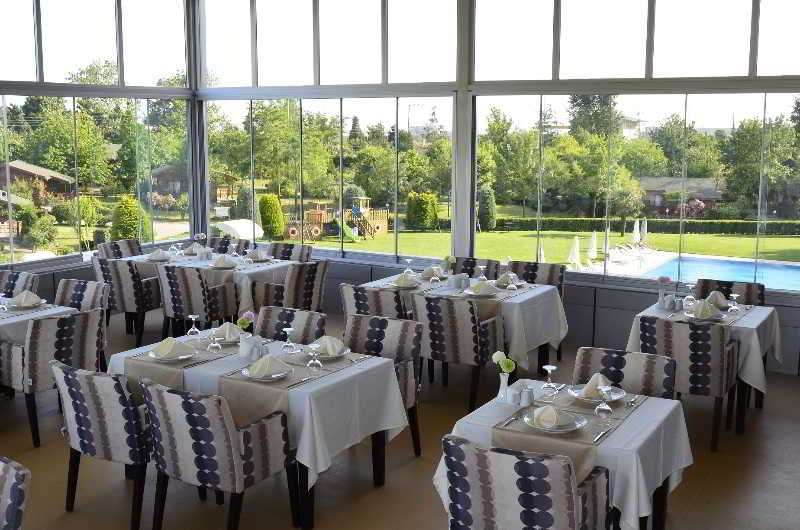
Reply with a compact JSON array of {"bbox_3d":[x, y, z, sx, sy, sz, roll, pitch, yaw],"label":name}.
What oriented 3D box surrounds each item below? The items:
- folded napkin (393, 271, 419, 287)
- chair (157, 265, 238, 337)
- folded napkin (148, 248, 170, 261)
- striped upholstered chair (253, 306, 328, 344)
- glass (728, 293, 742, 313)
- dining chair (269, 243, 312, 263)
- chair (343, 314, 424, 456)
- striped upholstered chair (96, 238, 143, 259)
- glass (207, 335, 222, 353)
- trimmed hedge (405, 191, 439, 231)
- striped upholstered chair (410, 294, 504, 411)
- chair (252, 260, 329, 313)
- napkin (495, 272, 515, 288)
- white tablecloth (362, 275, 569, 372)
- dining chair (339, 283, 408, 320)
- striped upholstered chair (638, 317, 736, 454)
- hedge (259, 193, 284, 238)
[{"bbox_3d":[0.046,0.114,7.177,0.200,0.100,0.160,5,10,30],"label":"folded napkin"},{"bbox_3d":[-1.859,0.382,8.163,0.560,0.840,0.600,5,10,30],"label":"chair"},{"bbox_3d":[-2.385,-0.113,8.572,0.200,0.100,0.160,5,10,30],"label":"folded napkin"},{"bbox_3d":[-0.855,0.774,5.559,0.550,0.870,0.610,5,10,30],"label":"striped upholstered chair"},{"bbox_3d":[2.391,0.289,6.148,0.080,0.160,0.080,6,11,31],"label":"glass"},{"bbox_3d":[-1.271,0.254,8.885,0.570,0.860,0.570,6,11,31],"label":"dining chair"},{"bbox_3d":[-0.223,0.811,5.324,0.550,0.870,0.610,5,10,30],"label":"chair"},{"bbox_3d":[-2.730,0.198,9.064,0.610,0.870,0.550,5,10,30],"label":"striped upholstered chair"},{"bbox_3d":[-1.104,0.440,5.150,0.082,0.145,0.082,5,10,30],"label":"glass"},{"bbox_3d":[1.616,-4.058,65.000,2.500,3.000,2.400,0,9,0],"label":"trimmed hedge"},{"bbox_3d":[0.458,0.606,6.675,0.550,0.840,0.600,5,10,30],"label":"striped upholstered chair"},{"bbox_3d":[-1.068,0.374,8.151,0.570,0.860,0.570,6,11,31],"label":"chair"},{"bbox_3d":[0.883,0.117,7.158,0.200,0.100,0.160,5,10,30],"label":"napkin"},{"bbox_3d":[0.487,0.434,7.339,1.580,0.530,0.920,6,11,31],"label":"white tablecloth"},{"bbox_3d":[-0.101,0.545,7.081,0.550,0.840,0.600,5,10,30],"label":"dining chair"},{"bbox_3d":[1.972,0.740,5.945,0.570,0.860,0.570,6,11,31],"label":"striped upholstered chair"},{"bbox_3d":[-9.590,-3.581,64.307,1.941,3.472,1.941,-1,9,-8],"label":"hedge"}]

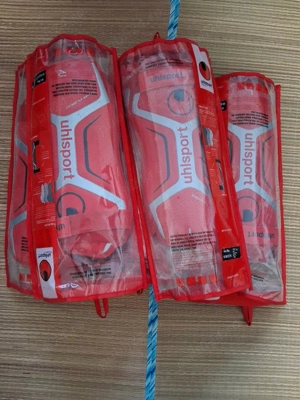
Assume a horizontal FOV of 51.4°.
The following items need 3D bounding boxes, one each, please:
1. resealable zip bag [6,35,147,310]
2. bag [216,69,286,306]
[{"bbox_3d":[-0.097,-0.042,0.416,0.182,0.070,0.330,-2,85,0],"label":"resealable zip bag"},{"bbox_3d":[0.124,-0.013,0.424,0.120,0.048,0.312,0,85,0],"label":"bag"}]

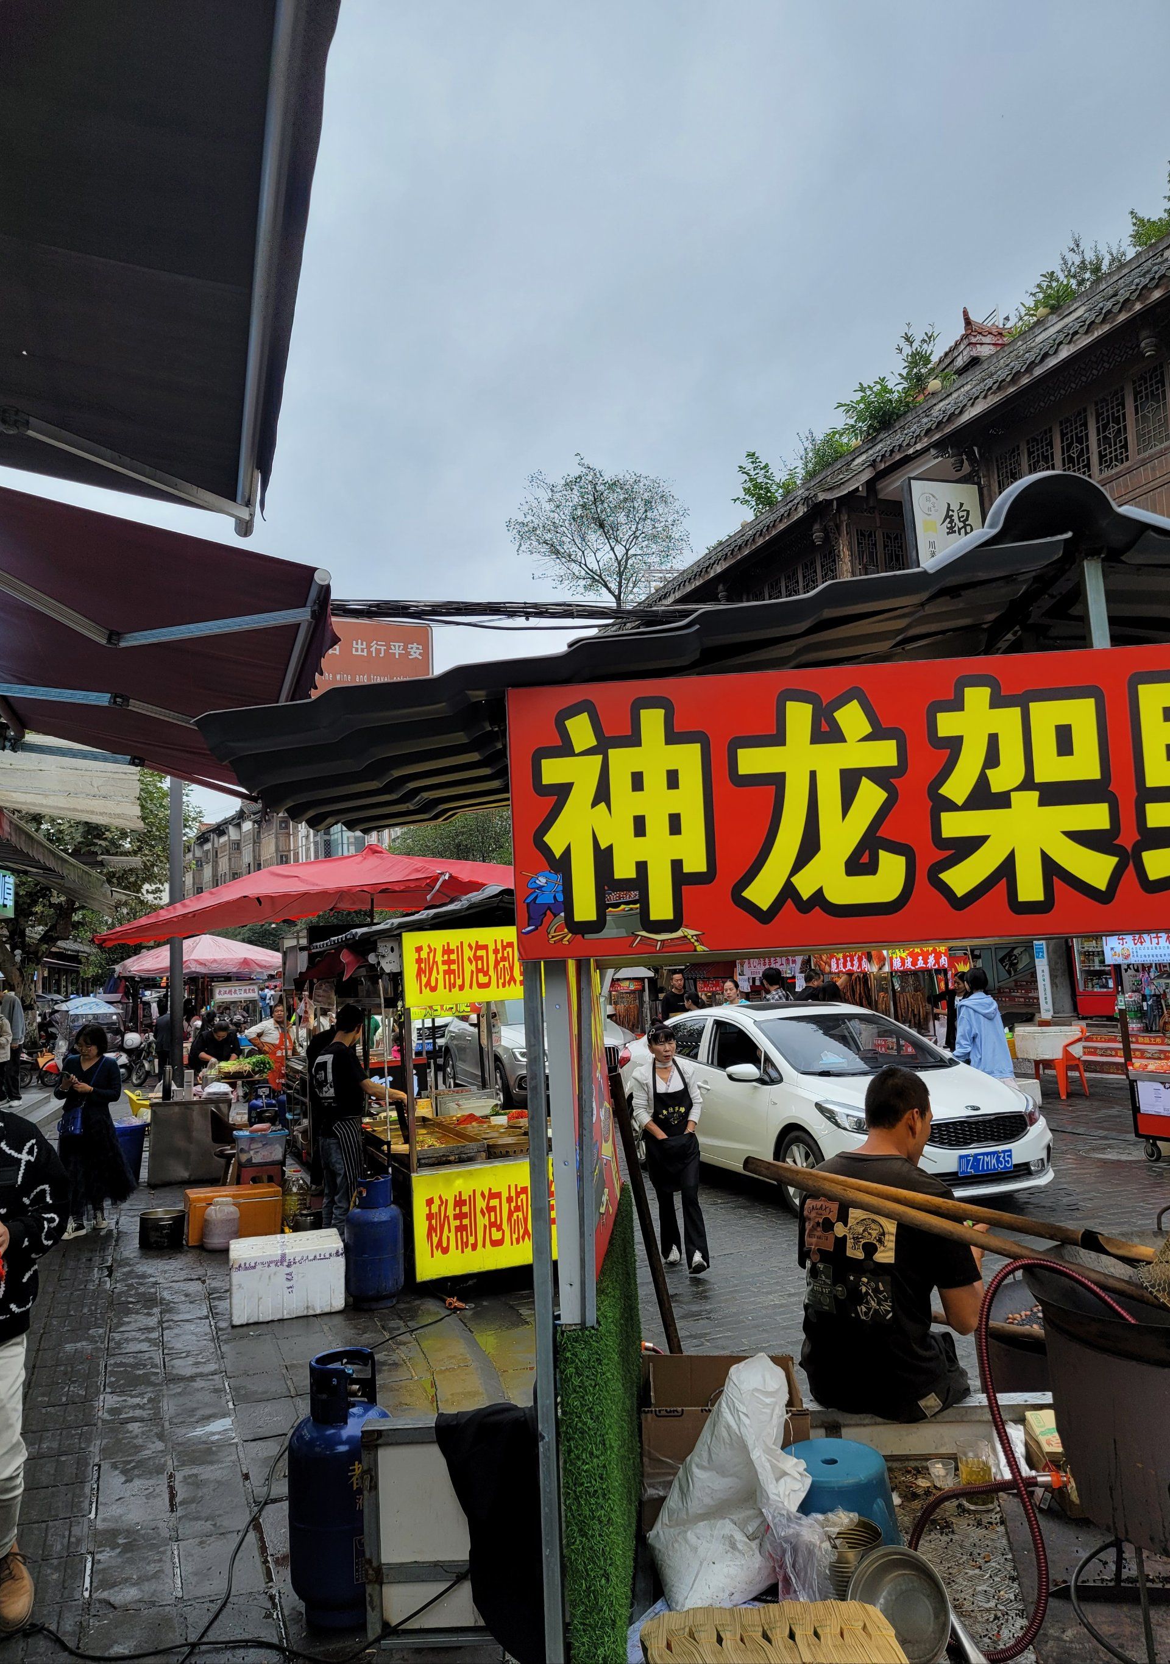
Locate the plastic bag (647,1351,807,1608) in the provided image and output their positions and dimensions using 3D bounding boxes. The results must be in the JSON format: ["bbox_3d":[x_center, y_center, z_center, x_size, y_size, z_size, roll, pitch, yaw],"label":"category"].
[{"bbox_3d":[0.297,1.368,2.530,0.330,0.450,0.290,-2,-5,0],"label":"plastic bag"}]

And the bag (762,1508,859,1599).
[{"bbox_3d":[0.653,2.115,3.500,0.280,0.290,0.210,-2,-6,0],"label":"bag"}]

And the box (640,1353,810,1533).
[{"bbox_3d":[0.331,1.483,2.892,0.400,0.300,0.340,-3,-5,5],"label":"box"}]

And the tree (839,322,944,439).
[{"bbox_3d":[4.871,-7.155,19.200,1.000,1.150,1.700,0,-6,-21],"label":"tree"}]

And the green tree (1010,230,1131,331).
[{"bbox_3d":[6.934,-7.907,17.300,1.000,1.200,1.900,0,-6,-20],"label":"green tree"}]

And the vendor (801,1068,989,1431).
[{"bbox_3d":[0.849,1.302,3.320,0.500,1.300,0.650,-6,-6,32],"label":"vendor"}]

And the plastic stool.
[{"bbox_3d":[0.556,1.493,2.700,0.320,0.220,0.320,-2,-5,0],"label":"plastic stool"}]

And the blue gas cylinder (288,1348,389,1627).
[{"bbox_3d":[-0.744,1.978,3.660,0.318,0.710,0.318,-2,-6,0],"label":"blue gas cylinder"}]

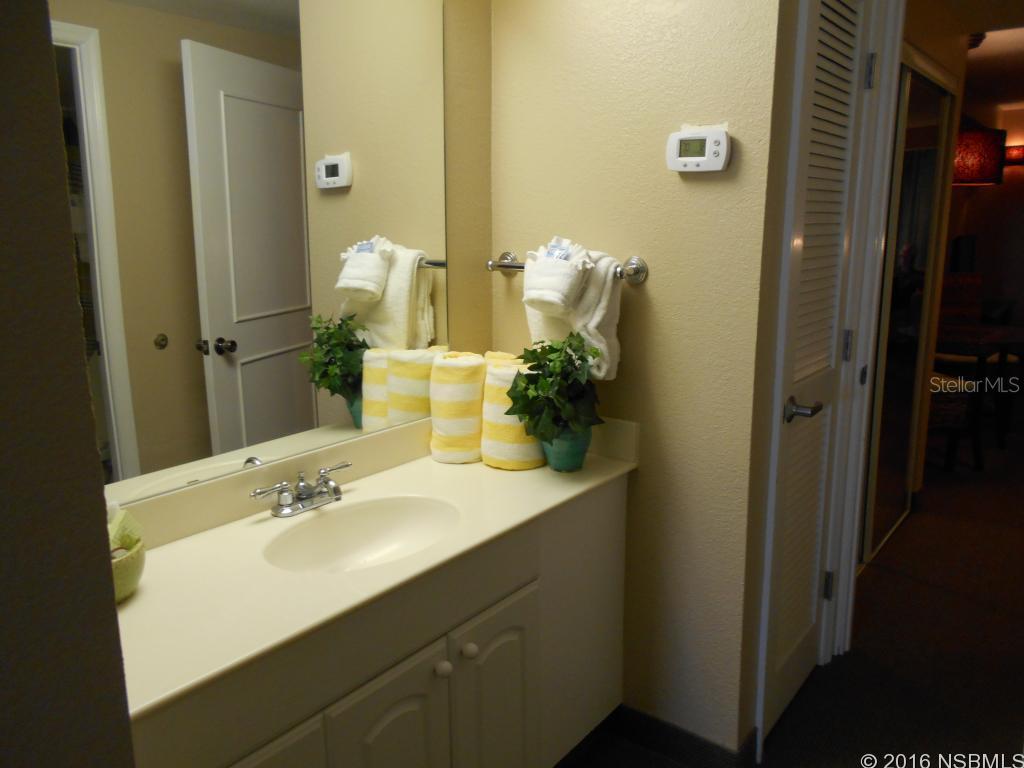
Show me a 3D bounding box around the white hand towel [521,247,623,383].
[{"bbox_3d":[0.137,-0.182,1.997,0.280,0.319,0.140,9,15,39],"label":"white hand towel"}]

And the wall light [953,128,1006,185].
[{"bbox_3d":[2.586,-1.280,4.338,0.360,0.295,0.360,9,15,39],"label":"wall light"}]

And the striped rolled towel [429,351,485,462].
[{"bbox_3d":[-0.147,0.064,2.109,0.143,0.283,0.143,-1,12,0],"label":"striped rolled towel"}]

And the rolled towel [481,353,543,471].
[{"bbox_3d":[0.004,0.077,2.056,0.171,0.277,0.171,-1,12,0],"label":"rolled towel"}]

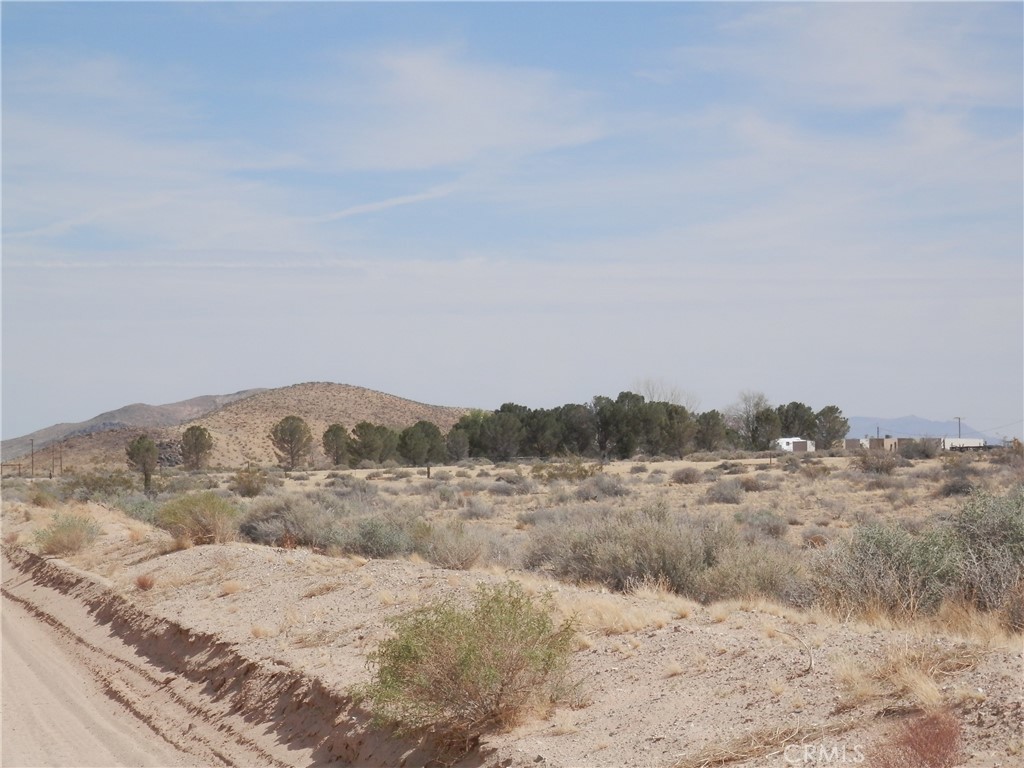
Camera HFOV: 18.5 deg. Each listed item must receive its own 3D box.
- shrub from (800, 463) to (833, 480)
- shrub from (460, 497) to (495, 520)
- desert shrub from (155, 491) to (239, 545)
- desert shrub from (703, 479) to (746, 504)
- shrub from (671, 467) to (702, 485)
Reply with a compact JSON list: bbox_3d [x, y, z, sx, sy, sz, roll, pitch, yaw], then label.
[{"bbox_3d":[14.566,4.186,150.000,1.530,0.860,1.380,0,-1,0],"label":"shrub"},{"bbox_3d":[-0.836,3.018,76.000,0.824,0.582,0.758,0,-1,0],"label":"shrub"},{"bbox_3d":[-5.433,2.316,54.000,1.447,0.964,1.331,0,-1,0],"label":"desert shrub"},{"bbox_3d":[6.031,3.051,89.000,1.135,0.738,1.044,0,-1,0],"label":"desert shrub"},{"bbox_3d":[7.346,3.852,132.000,1.347,0.758,1.239,0,-1,0],"label":"shrub"}]

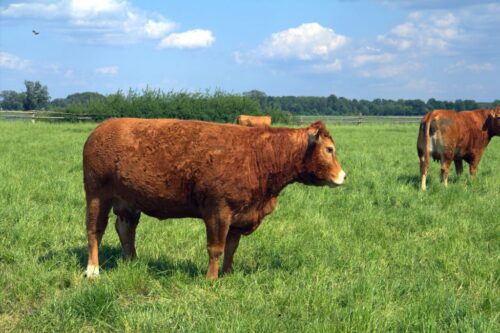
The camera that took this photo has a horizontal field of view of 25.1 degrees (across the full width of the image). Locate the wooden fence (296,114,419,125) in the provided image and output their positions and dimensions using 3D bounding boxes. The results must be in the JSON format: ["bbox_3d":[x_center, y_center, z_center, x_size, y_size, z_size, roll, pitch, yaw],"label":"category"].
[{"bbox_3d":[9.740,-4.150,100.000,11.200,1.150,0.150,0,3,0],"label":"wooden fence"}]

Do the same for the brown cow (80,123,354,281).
[{"bbox_3d":[-0.315,0.265,9.900,2.330,1.390,0.700,0,3,4],"label":"brown cow"}]

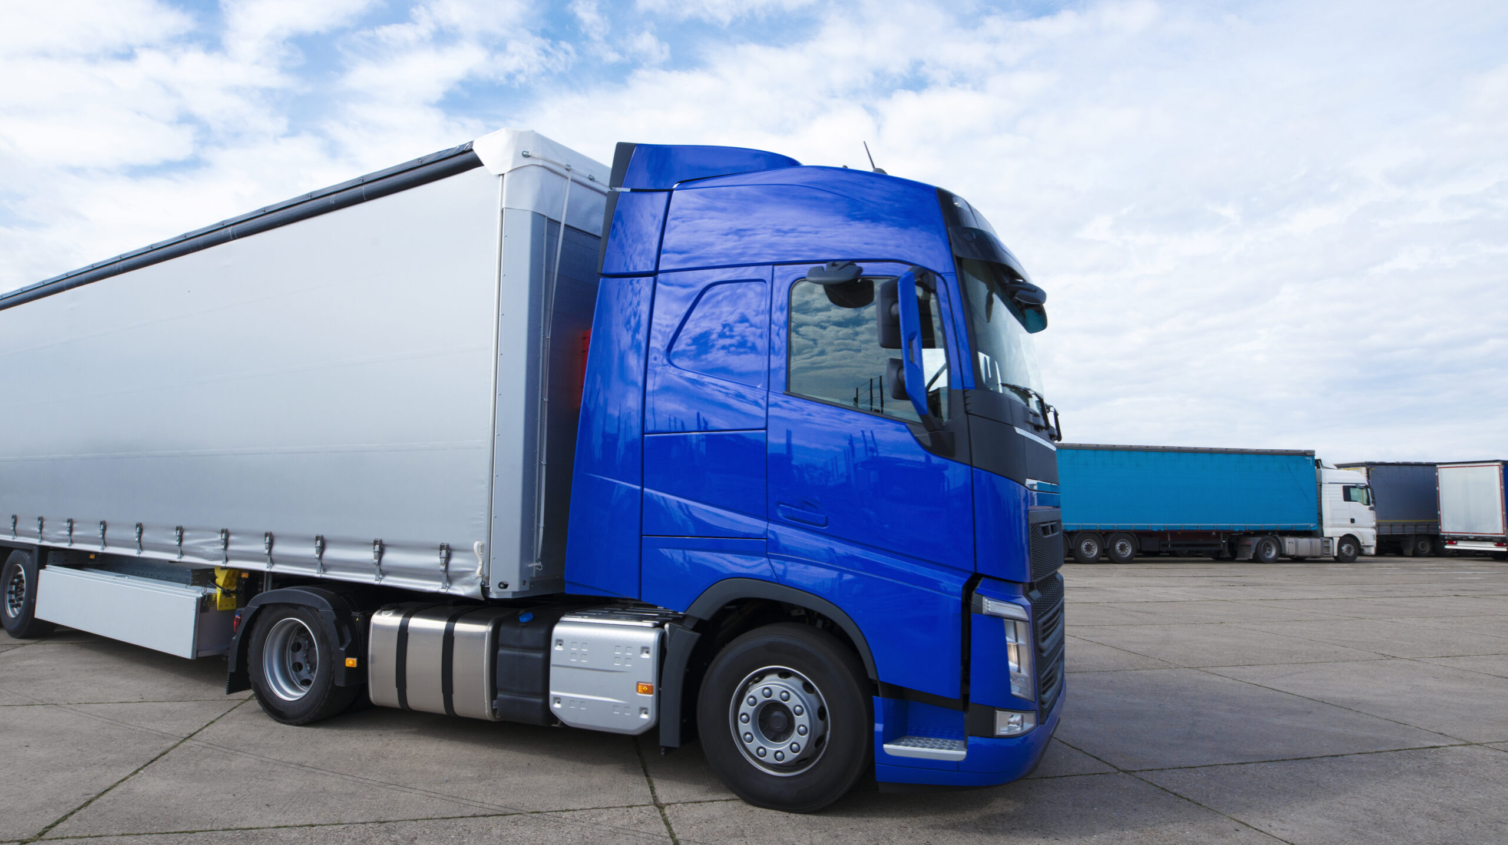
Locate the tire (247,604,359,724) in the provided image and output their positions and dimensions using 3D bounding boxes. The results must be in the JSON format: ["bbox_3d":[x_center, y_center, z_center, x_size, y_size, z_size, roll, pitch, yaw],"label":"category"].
[{"bbox_3d":[-3.314,1.743,6.260,0.960,0.960,0.330,-1,-6,23],"label":"tire"}]

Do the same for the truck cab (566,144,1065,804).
[{"bbox_3d":[0.650,0.253,5.897,2.870,3.950,2.580,-1,-6,23],"label":"truck cab"}]

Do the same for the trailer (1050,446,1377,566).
[{"bbox_3d":[14.964,2.986,30.485,16.400,4.000,2.550,3,-6,-14],"label":"trailer"}]

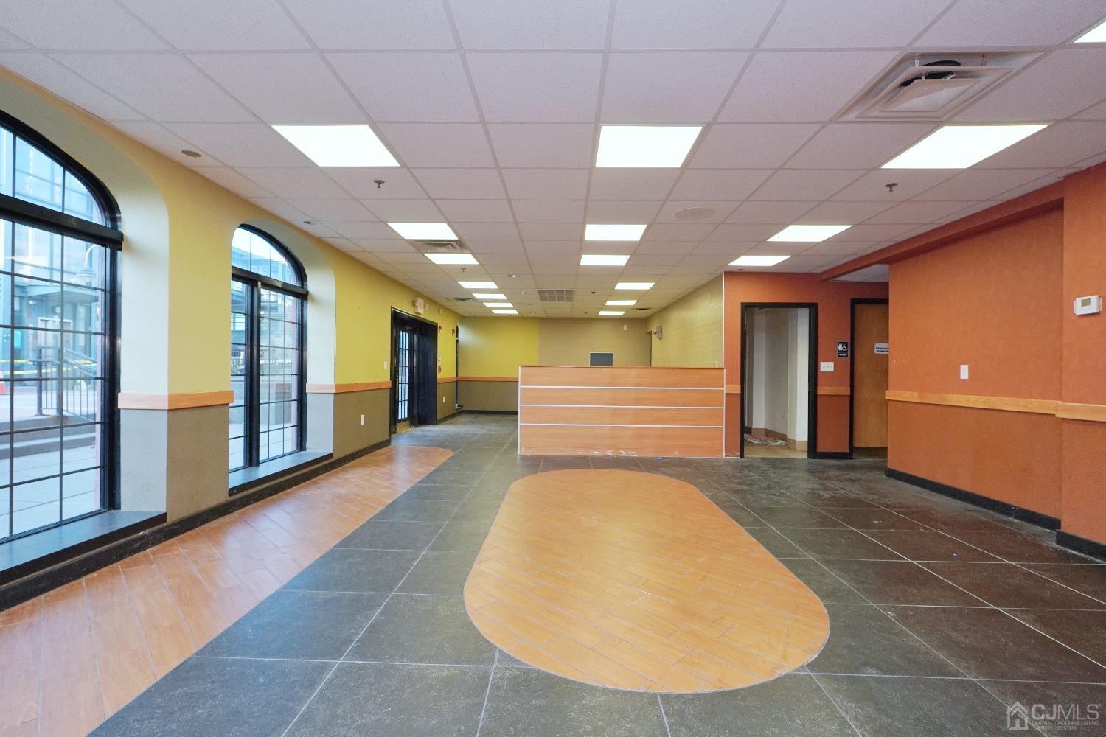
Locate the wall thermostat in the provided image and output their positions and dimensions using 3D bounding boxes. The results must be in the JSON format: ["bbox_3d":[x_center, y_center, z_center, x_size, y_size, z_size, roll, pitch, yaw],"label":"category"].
[{"bbox_3d":[3.416,-0.402,3.156,0.036,0.105,0.163,1,0,1],"label":"wall thermostat"}]

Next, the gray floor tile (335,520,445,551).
[{"bbox_3d":[-1.069,1.132,3.335,0.578,0.012,0.578,1,0,1],"label":"gray floor tile"}]

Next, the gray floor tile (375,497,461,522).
[{"bbox_3d":[-1.056,1.135,3.915,0.578,0.012,0.578,1,0,1],"label":"gray floor tile"}]

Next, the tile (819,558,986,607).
[{"bbox_3d":[1.924,1.198,2.760,0.609,0.012,0.595,1,0,1],"label":"tile"}]

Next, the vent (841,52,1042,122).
[{"bbox_3d":[1.767,-1.328,2.314,0.595,0.070,0.595,1,0,2],"label":"vent"}]

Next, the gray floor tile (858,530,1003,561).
[{"bbox_3d":[2.471,1.179,3.257,0.588,0.012,0.578,1,0,1],"label":"gray floor tile"}]

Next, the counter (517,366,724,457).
[{"bbox_3d":[0.910,0.578,6.882,2.752,1.183,0.600,1,0,2],"label":"counter"}]

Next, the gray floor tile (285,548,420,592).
[{"bbox_3d":[-1.081,1.129,2.754,0.578,0.012,0.578,1,0,1],"label":"gray floor tile"}]

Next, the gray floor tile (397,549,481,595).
[{"bbox_3d":[-0.637,1.169,2.825,0.359,0.012,0.595,1,0,1],"label":"gray floor tile"}]

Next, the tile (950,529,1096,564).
[{"bbox_3d":[3.142,1.214,3.324,0.579,0.012,0.595,1,0,1],"label":"tile"}]

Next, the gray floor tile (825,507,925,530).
[{"bbox_3d":[2.484,1.182,3.837,0.588,0.012,0.578,1,0,1],"label":"gray floor tile"}]

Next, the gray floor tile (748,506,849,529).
[{"bbox_3d":[1.893,1.174,3.850,0.588,0.012,0.578,1,0,1],"label":"gray floor tile"}]

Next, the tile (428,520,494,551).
[{"bbox_3d":[-0.619,1.171,3.420,0.365,0.012,0.595,1,0,1],"label":"tile"}]

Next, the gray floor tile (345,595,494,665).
[{"bbox_3d":[-0.527,1.168,2.227,0.609,0.012,0.595,1,0,1],"label":"gray floor tile"}]

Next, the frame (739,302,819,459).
[{"bbox_3d":[2.994,0.162,6.587,1.012,2.069,0.150,1,0,2],"label":"frame"}]

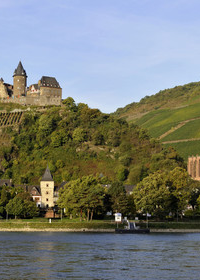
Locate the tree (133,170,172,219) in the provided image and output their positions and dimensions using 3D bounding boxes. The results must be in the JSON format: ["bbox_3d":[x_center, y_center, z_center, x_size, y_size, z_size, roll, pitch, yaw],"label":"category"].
[{"bbox_3d":[23.690,24.470,365.000,17.430,21.680,17.430,0,-5,0],"label":"tree"}]

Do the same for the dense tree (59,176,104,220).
[{"bbox_3d":[-8.160,25.680,360.000,20.280,19.620,18.000,0,-5,0],"label":"dense tree"}]

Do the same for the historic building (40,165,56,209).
[{"bbox_3d":[-25.200,22.920,392.000,6.720,21.840,6.720,0,-5,-4],"label":"historic building"}]

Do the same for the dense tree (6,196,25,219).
[{"bbox_3d":[-37.140,29.760,360.000,8.160,10.140,8.160,0,-5,0],"label":"dense tree"}]

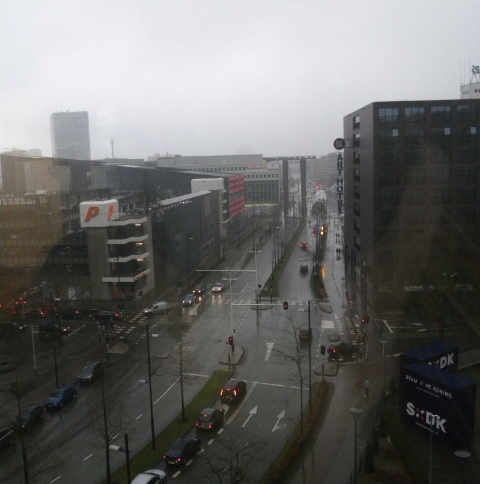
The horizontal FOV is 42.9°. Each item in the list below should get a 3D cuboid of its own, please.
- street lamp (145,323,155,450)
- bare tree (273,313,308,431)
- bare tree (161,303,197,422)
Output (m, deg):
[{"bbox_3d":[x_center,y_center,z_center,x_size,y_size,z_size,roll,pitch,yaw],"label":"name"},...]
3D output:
[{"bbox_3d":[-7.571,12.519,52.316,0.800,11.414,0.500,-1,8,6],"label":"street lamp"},{"bbox_3d":[4.793,11.796,54.659,3.275,11.414,3.111,-2,8,0],"label":"bare tree"},{"bbox_3d":[-5.549,11.764,58.489,3.200,11.400,3.200,-2,7,0],"label":"bare tree"}]

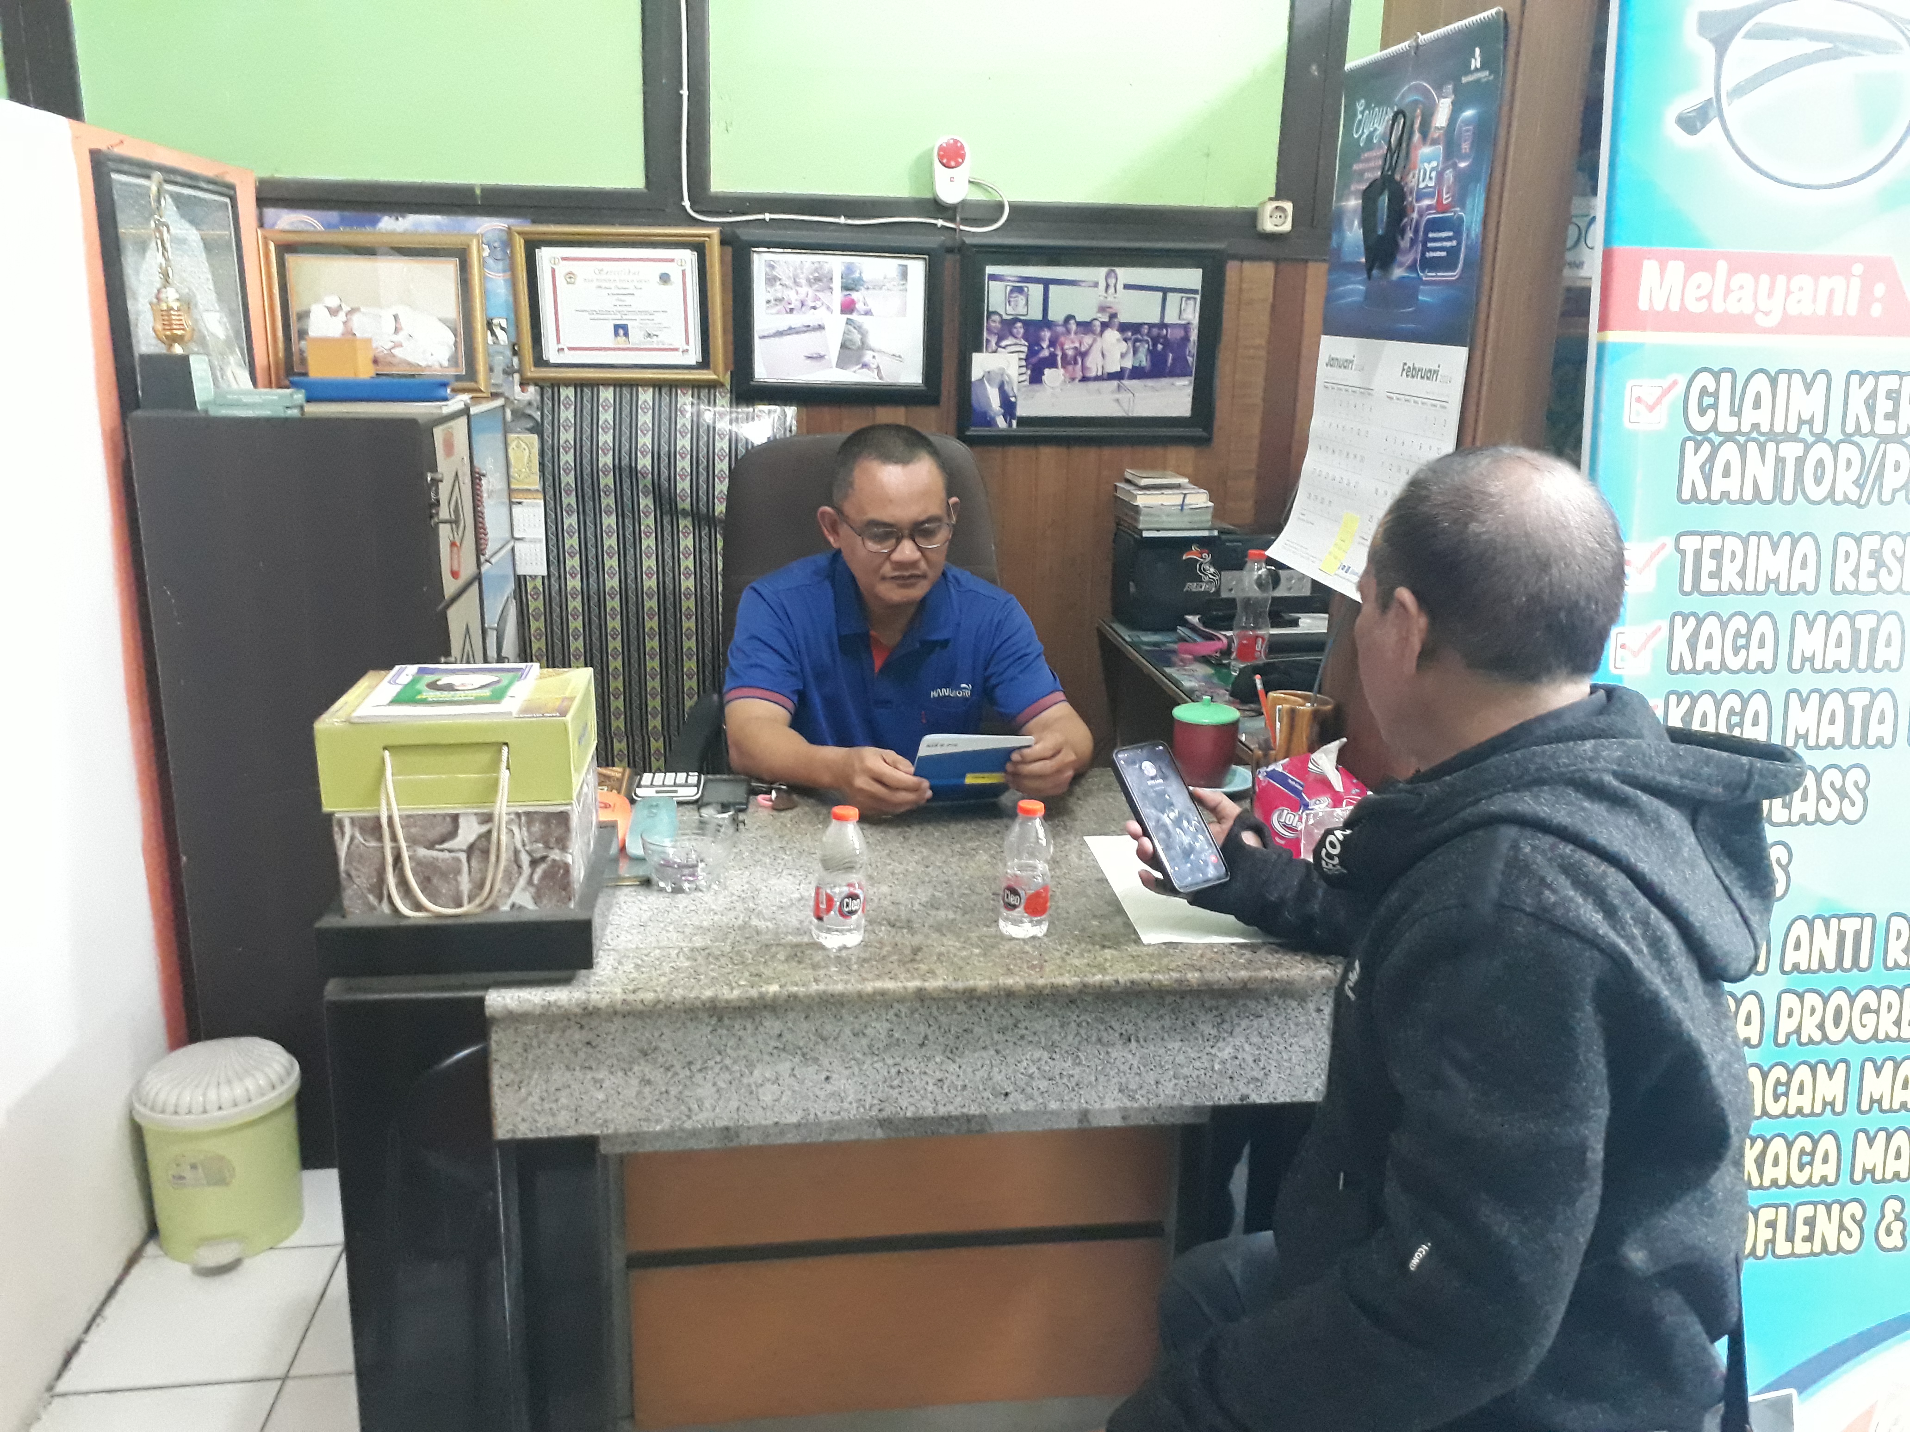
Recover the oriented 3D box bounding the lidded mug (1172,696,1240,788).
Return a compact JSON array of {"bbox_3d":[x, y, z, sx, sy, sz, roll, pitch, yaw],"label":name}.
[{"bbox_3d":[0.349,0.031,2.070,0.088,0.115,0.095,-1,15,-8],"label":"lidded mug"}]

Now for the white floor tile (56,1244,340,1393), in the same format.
[{"bbox_3d":[-1.050,0.846,2.096,0.295,0.010,0.300,-1,15,-8],"label":"white floor tile"}]

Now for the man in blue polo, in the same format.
[{"bbox_3d":[-0.074,0.190,2.285,0.545,1.257,0.660,0,15,-6],"label":"man in blue polo"}]

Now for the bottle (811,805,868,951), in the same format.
[{"bbox_3d":[-0.117,0.161,1.514,0.054,0.140,0.054,-1,15,-8],"label":"bottle"}]

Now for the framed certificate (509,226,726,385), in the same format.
[{"bbox_3d":[-0.653,-0.799,2.913,0.402,0.300,0.025,-1,20,-7],"label":"framed certificate"}]

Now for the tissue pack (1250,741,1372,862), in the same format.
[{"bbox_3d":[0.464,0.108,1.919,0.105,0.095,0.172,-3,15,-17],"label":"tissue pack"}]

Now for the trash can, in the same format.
[{"bbox_3d":[-1.124,0.663,2.293,0.232,0.286,0.250,-3,15,-16],"label":"trash can"}]

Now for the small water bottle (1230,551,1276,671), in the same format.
[{"bbox_3d":[0.530,-0.182,2.650,0.063,0.215,0.063,-1,15,-8],"label":"small water bottle"}]

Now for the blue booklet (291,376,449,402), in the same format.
[{"bbox_3d":[-0.927,-0.539,2.440,0.240,0.034,0.250,-1,15,-8],"label":"blue booklet"}]

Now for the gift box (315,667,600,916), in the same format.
[{"bbox_3d":[-0.504,0.073,1.551,0.235,0.195,0.227,-1,15,-8],"label":"gift box"}]

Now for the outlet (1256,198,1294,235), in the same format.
[{"bbox_3d":[0.663,-1.030,3.078,0.063,0.064,0.045,-1,15,-8],"label":"outlet"}]

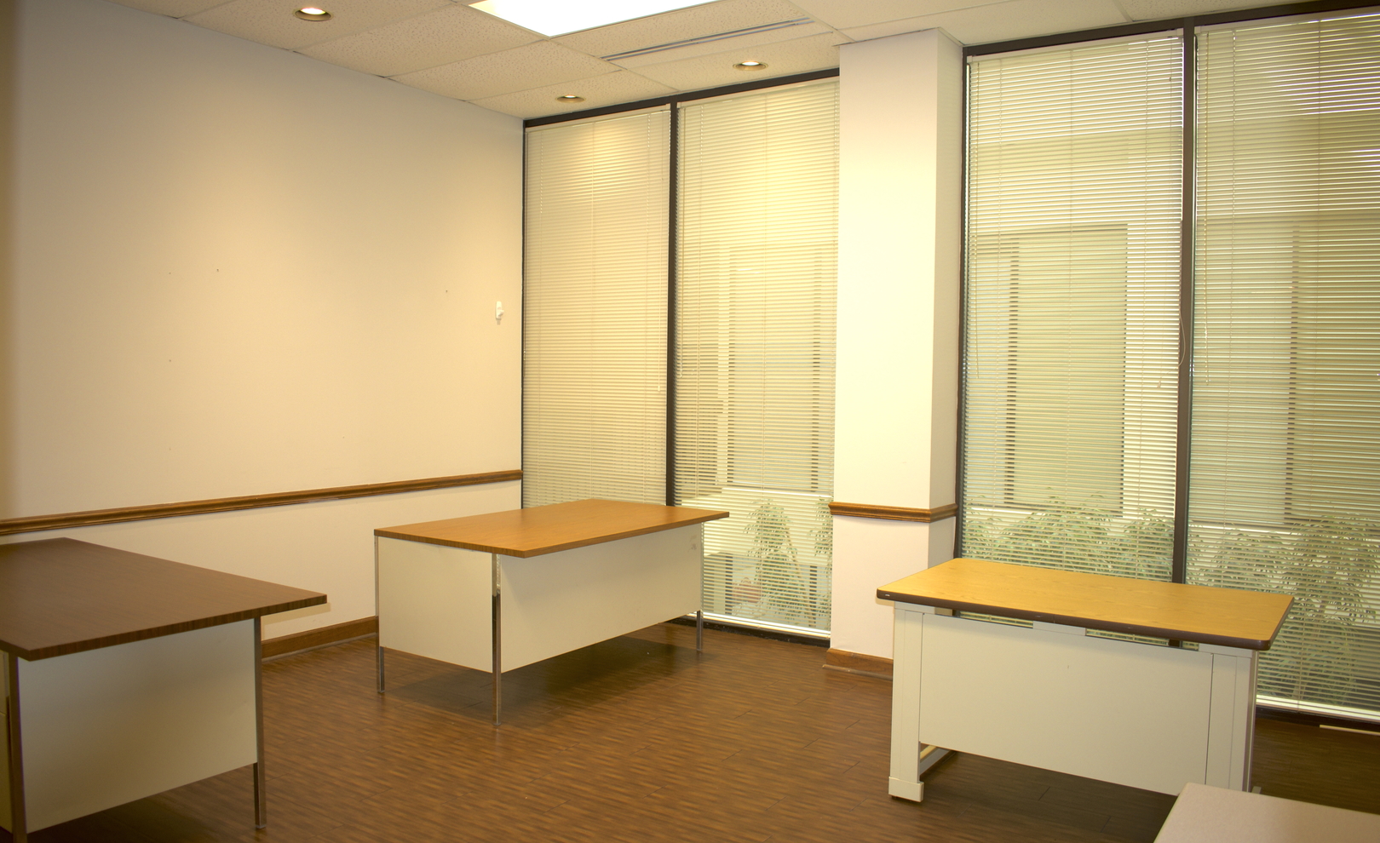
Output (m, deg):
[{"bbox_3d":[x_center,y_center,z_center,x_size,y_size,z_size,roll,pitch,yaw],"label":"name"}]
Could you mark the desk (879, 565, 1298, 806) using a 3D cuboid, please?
[{"bbox_3d":[1.324,0.942,3.437,1.220,0.727,0.735,3,3,35],"label":"desk"}]

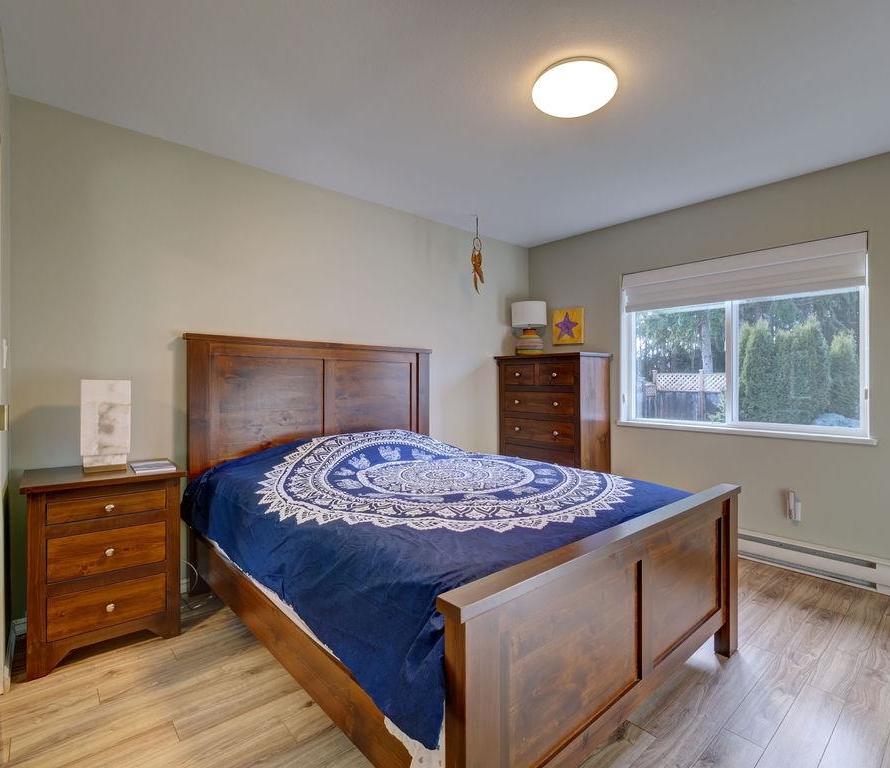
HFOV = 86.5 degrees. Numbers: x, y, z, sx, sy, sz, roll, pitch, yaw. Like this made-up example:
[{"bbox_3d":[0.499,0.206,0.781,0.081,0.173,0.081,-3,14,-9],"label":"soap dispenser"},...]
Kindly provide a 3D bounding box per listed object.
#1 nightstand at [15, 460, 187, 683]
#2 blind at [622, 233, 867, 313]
[{"bbox_3d":[-1.555,0.777,2.170,0.576,0.755,0.470,0,1,-41],"label":"nightstand"},{"bbox_3d":[1.934,-0.718,3.258,0.085,0.305,1.474,0,1,-41],"label":"blind"}]

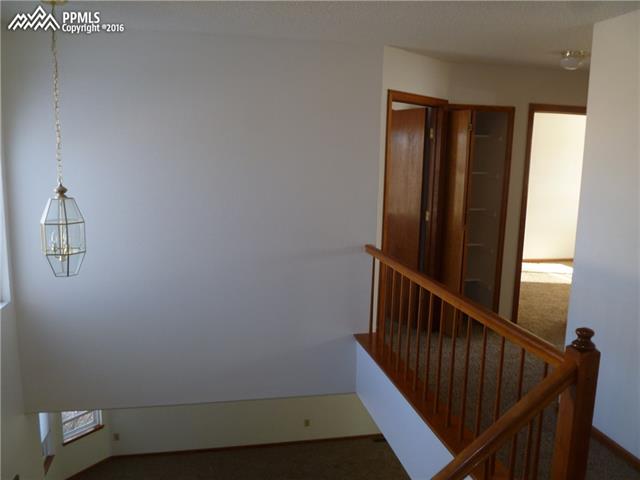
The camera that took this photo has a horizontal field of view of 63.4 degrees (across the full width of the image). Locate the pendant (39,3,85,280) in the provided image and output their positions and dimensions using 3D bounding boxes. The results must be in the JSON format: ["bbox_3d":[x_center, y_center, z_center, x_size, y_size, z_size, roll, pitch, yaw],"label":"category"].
[{"bbox_3d":[-1.567,-0.593,3.105,0.265,1.620,0.265,0,8,-11],"label":"pendant"}]

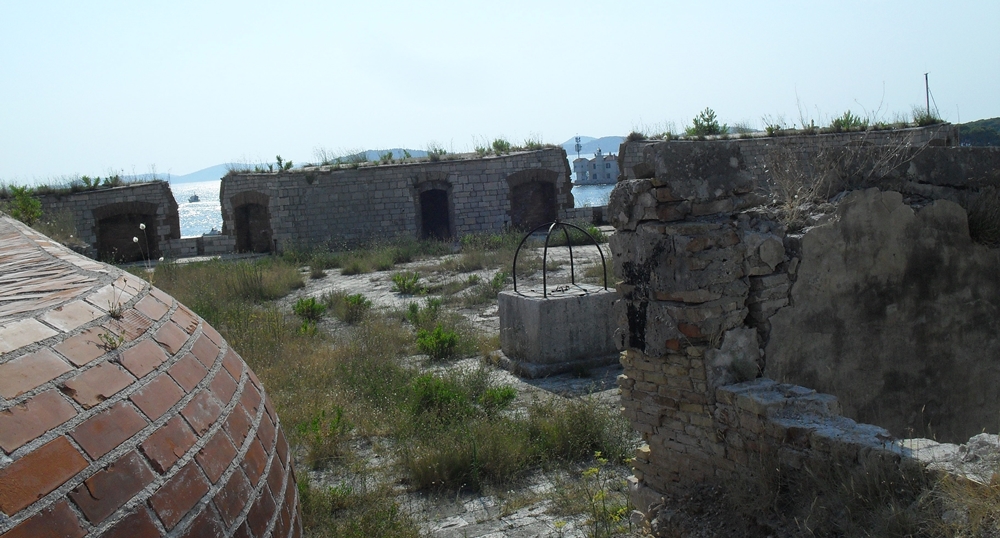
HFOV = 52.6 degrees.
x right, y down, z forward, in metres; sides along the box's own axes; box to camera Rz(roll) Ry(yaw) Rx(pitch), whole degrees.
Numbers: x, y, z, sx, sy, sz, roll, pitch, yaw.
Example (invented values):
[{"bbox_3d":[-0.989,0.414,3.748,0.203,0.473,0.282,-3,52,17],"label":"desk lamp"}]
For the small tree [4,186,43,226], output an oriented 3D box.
[{"bbox_3d":[-9.425,-1.236,20.000,0.780,0.800,0.720,-7,7,-25],"label":"small tree"}]

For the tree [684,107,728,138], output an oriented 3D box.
[{"bbox_3d":[7.863,-5.616,38.500,1.600,1.100,1.400,-3,6,12],"label":"tree"}]

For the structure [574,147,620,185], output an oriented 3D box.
[{"bbox_3d":[31.985,-33.617,330.000,16.500,12.200,11.000,-3,6,6],"label":"structure"}]

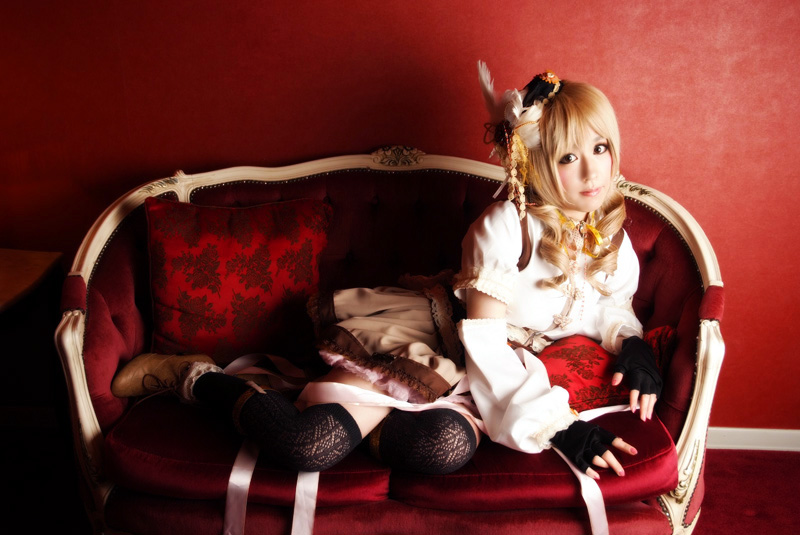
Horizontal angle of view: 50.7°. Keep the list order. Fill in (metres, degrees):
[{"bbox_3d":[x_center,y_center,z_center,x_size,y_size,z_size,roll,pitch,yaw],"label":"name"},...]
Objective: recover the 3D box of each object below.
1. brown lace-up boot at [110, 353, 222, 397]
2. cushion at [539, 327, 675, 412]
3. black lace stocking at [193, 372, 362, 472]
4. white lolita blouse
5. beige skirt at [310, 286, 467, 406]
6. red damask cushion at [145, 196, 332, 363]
[{"bbox_3d":[-0.543,0.249,1.950,0.245,0.095,0.120,-10,32,-7],"label":"brown lace-up boot"},{"bbox_3d":[0.453,0.238,1.950,0.400,0.150,0.360,-4,39,4],"label":"cushion"},{"bbox_3d":[-0.248,0.311,1.740,0.180,0.130,0.420,-11,18,-42],"label":"black lace stocking"},{"bbox_3d":[0.297,0.114,1.690,0.360,0.460,0.300,-1,18,-4],"label":"white lolita blouse"},{"bbox_3d":[-0.018,0.162,1.830,0.370,0.230,0.320,4,9,17],"label":"beige skirt"},{"bbox_3d":[-0.397,0.052,2.080,0.450,0.430,0.150,0,-4,-12],"label":"red damask cushion"}]

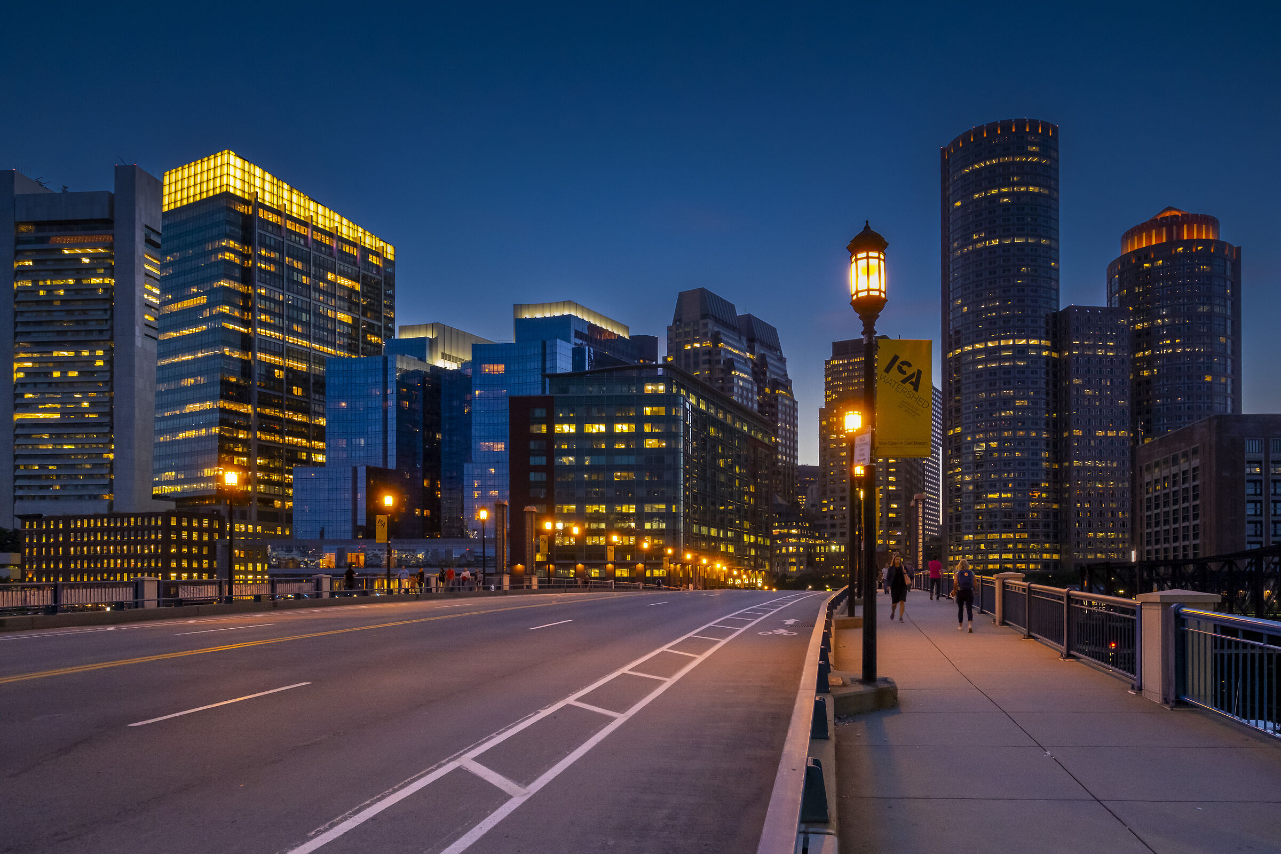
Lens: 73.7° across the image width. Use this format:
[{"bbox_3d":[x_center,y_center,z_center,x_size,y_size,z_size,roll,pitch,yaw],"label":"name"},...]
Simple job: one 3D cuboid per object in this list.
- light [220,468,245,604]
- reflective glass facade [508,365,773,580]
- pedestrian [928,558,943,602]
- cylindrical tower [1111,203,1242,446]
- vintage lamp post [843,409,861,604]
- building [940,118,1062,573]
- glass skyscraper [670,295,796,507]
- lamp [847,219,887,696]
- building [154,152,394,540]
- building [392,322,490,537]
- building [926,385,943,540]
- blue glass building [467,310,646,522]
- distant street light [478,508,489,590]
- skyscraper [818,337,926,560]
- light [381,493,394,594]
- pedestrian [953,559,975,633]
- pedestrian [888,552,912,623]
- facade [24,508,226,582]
[{"bbox_3d":[-13.650,3.500,28.500,0.420,4.700,0.420,-1,-4,13],"label":"light"},{"bbox_3d":[4.000,18.000,211.000,45.000,56.000,72.000,-1,-4,16],"label":"reflective glass facade"},{"bbox_3d":[11.907,6.128,34.500,0.550,1.740,0.420,-1,-5,11],"label":"pedestrian"},{"bbox_3d":[218.000,-8.000,350.000,47.000,160.000,47.000,-2,-5,32],"label":"cylindrical tower"},{"bbox_3d":[4.760,1.800,19.200,0.430,4.750,0.430,-1,-4,13],"label":"vintage lamp post"},{"bbox_3d":[138.000,-20.000,329.000,42.000,178.000,42.000,-2,-4,23],"label":"building"},{"bbox_3d":[45.000,8.000,402.000,38.000,136.000,72.000,-3,-5,37],"label":"glass skyscraper"},{"bbox_3d":[2.472,0.282,9.250,0.450,5.030,0.450,-1,-5,15],"label":"lamp"},{"bbox_3d":[-119.500,-6.500,288.000,37.000,130.000,64.000,-3,-6,32],"label":"building"},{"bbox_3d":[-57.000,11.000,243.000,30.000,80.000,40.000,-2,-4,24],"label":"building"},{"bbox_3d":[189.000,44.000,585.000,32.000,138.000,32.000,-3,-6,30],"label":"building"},{"bbox_3d":[-20.100,9.500,233.000,28.000,76.000,44.000,-3,-6,30],"label":"blue glass building"},{"bbox_3d":[-9.230,7.122,50.200,0.450,4.950,0.450,-1,-5,15],"label":"distant street light"},{"bbox_3d":[104.000,19.500,385.000,39.000,112.000,34.000,-2,-6,25],"label":"skyscraper"},{"bbox_3d":[-11.791,5.366,39.800,0.450,5.000,0.450,-1,-5,15],"label":"light"},{"bbox_3d":[7.180,3.720,18.900,0.480,1.660,0.450,-1,-4,12],"label":"pedestrian"},{"bbox_3d":[6.390,3.930,21.000,0.540,1.670,0.420,-1,-4,14],"label":"pedestrian"},{"bbox_3d":[-161.000,41.000,266.000,64.000,25.000,22.000,-3,-6,27],"label":"facade"}]

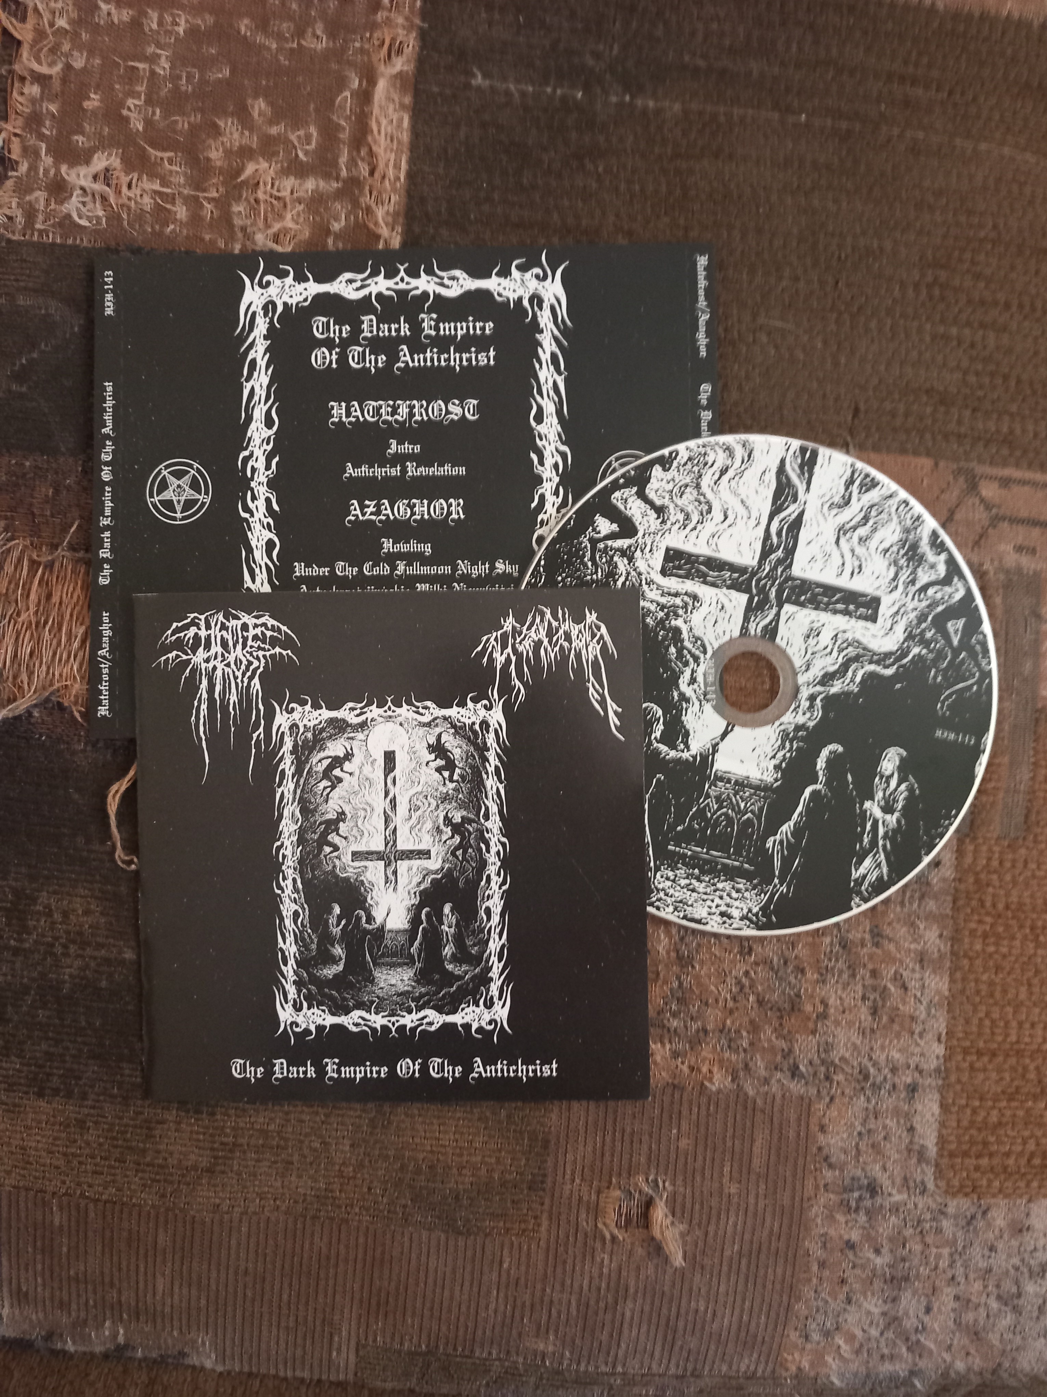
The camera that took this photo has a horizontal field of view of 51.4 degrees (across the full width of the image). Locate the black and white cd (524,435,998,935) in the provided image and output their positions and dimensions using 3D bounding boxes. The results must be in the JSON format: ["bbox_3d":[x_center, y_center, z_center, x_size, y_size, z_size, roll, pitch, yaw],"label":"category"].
[{"bbox_3d":[0.055,-0.004,0.261,0.120,0.001,0.120,12,88,0],"label":"black and white cd"}]

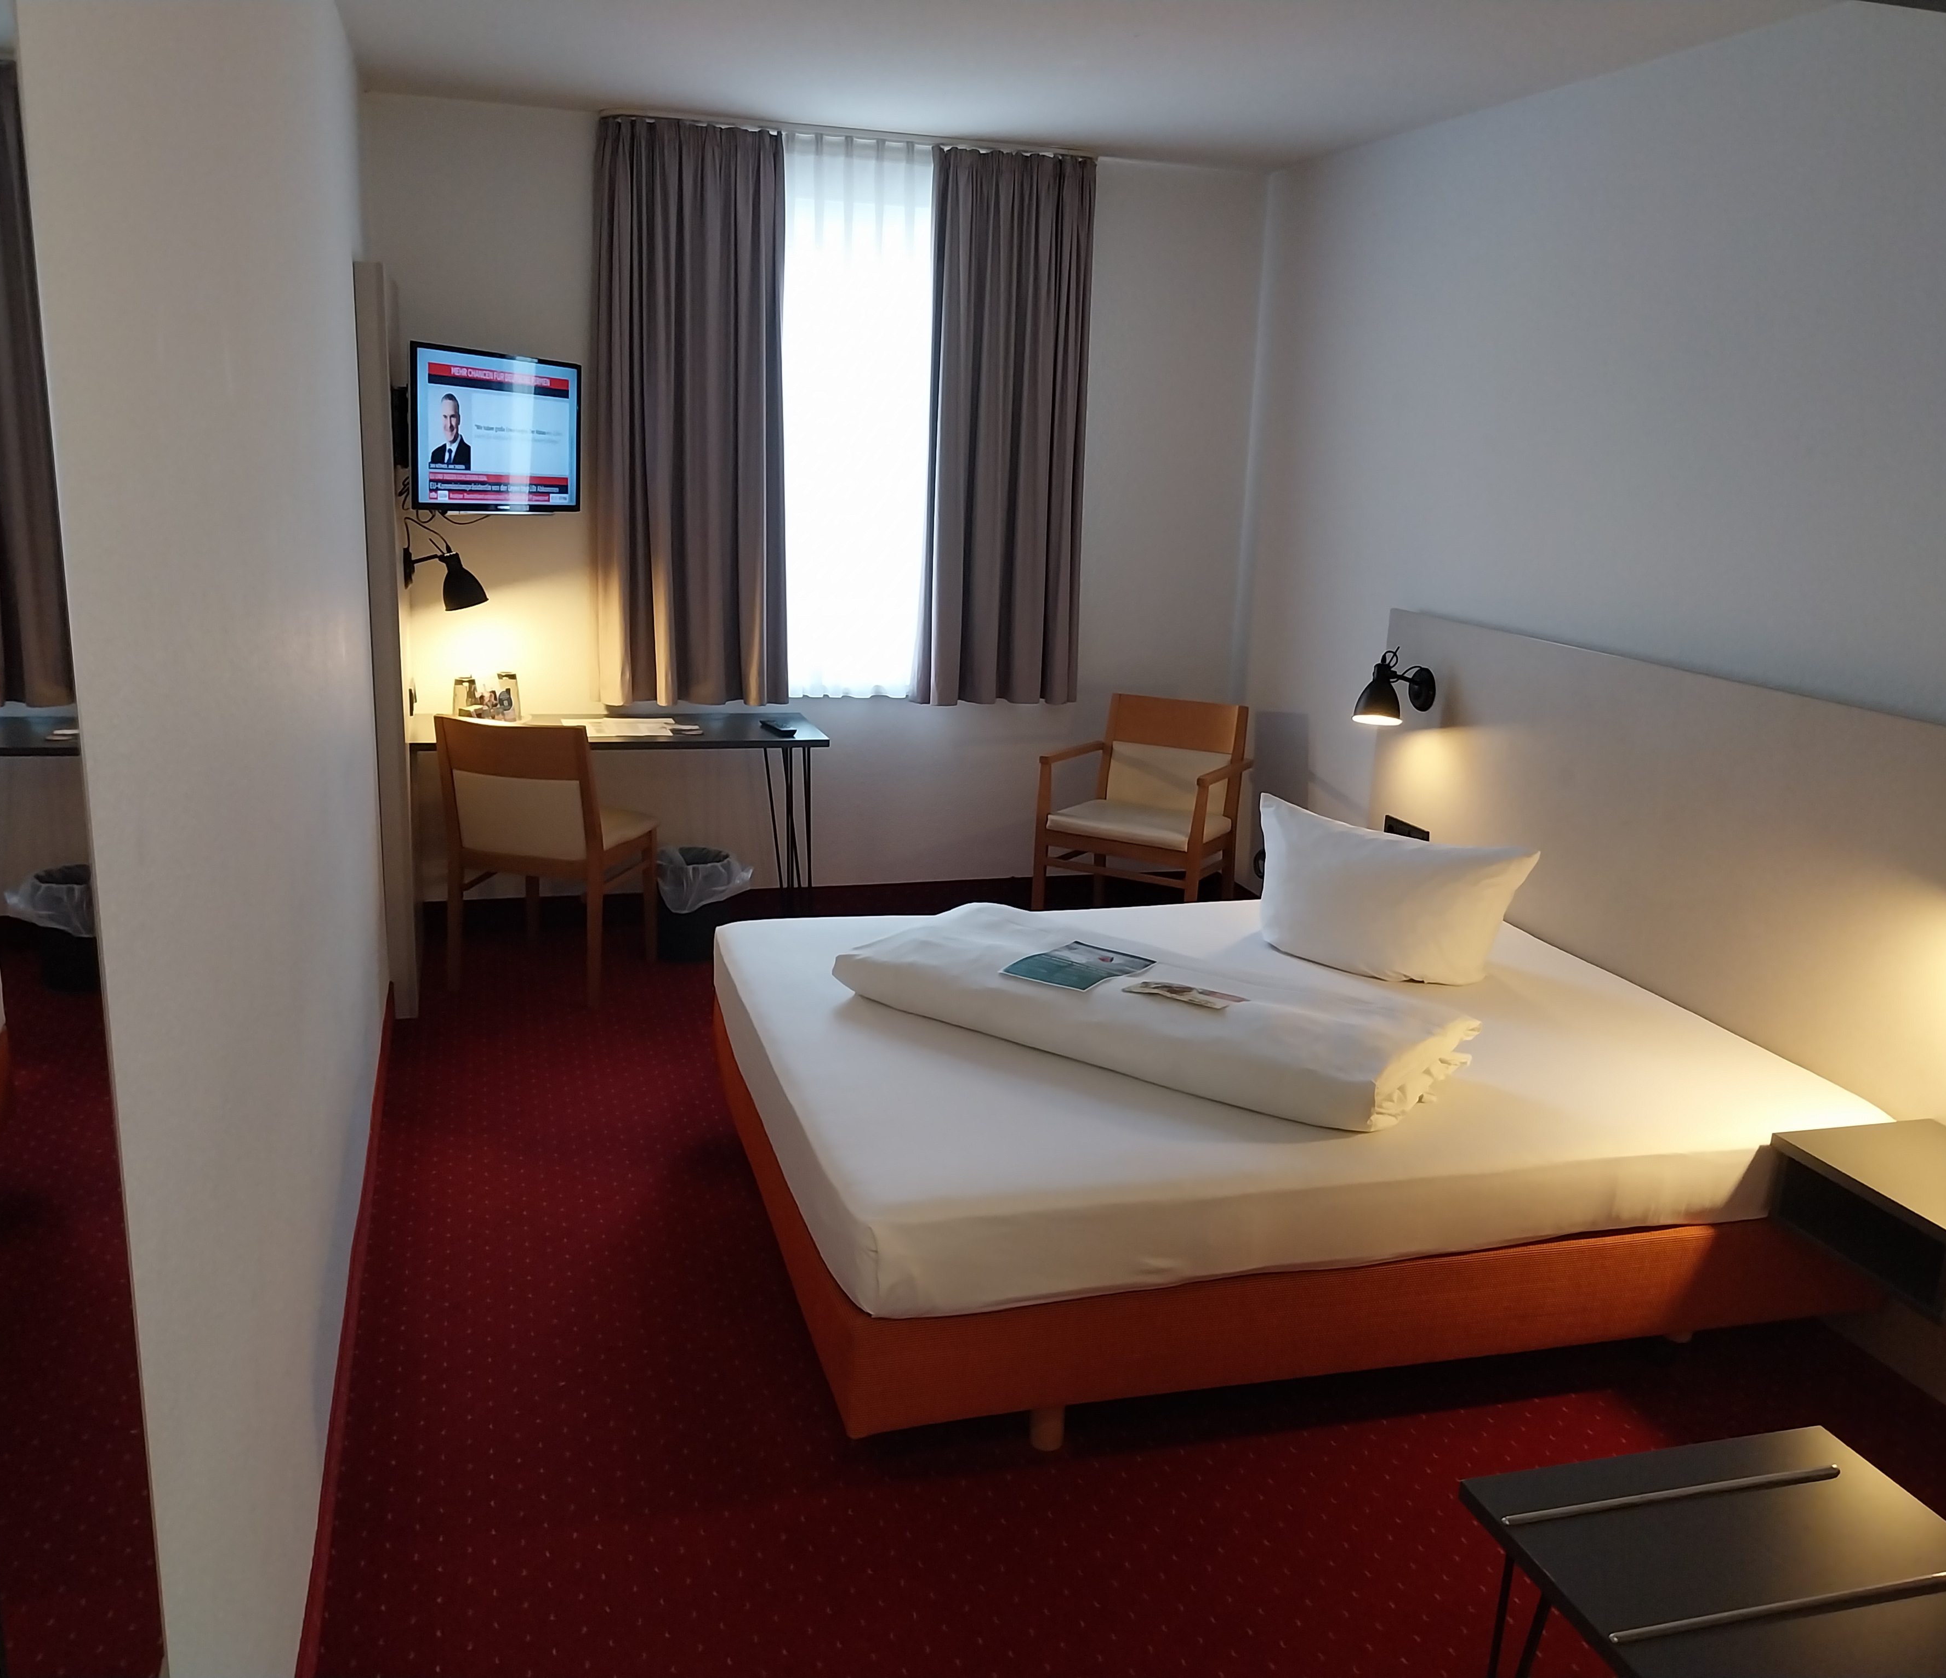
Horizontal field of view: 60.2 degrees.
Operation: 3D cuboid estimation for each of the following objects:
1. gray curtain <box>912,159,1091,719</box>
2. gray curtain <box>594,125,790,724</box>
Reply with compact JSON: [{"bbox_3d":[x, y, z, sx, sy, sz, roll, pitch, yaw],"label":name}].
[{"bbox_3d":[0.099,-1.373,5.776,0.563,1.847,0.114,-2,14,-16],"label":"gray curtain"},{"bbox_3d":[-0.912,-1.349,5.484,0.621,1.843,0.114,-2,14,-16],"label":"gray curtain"}]

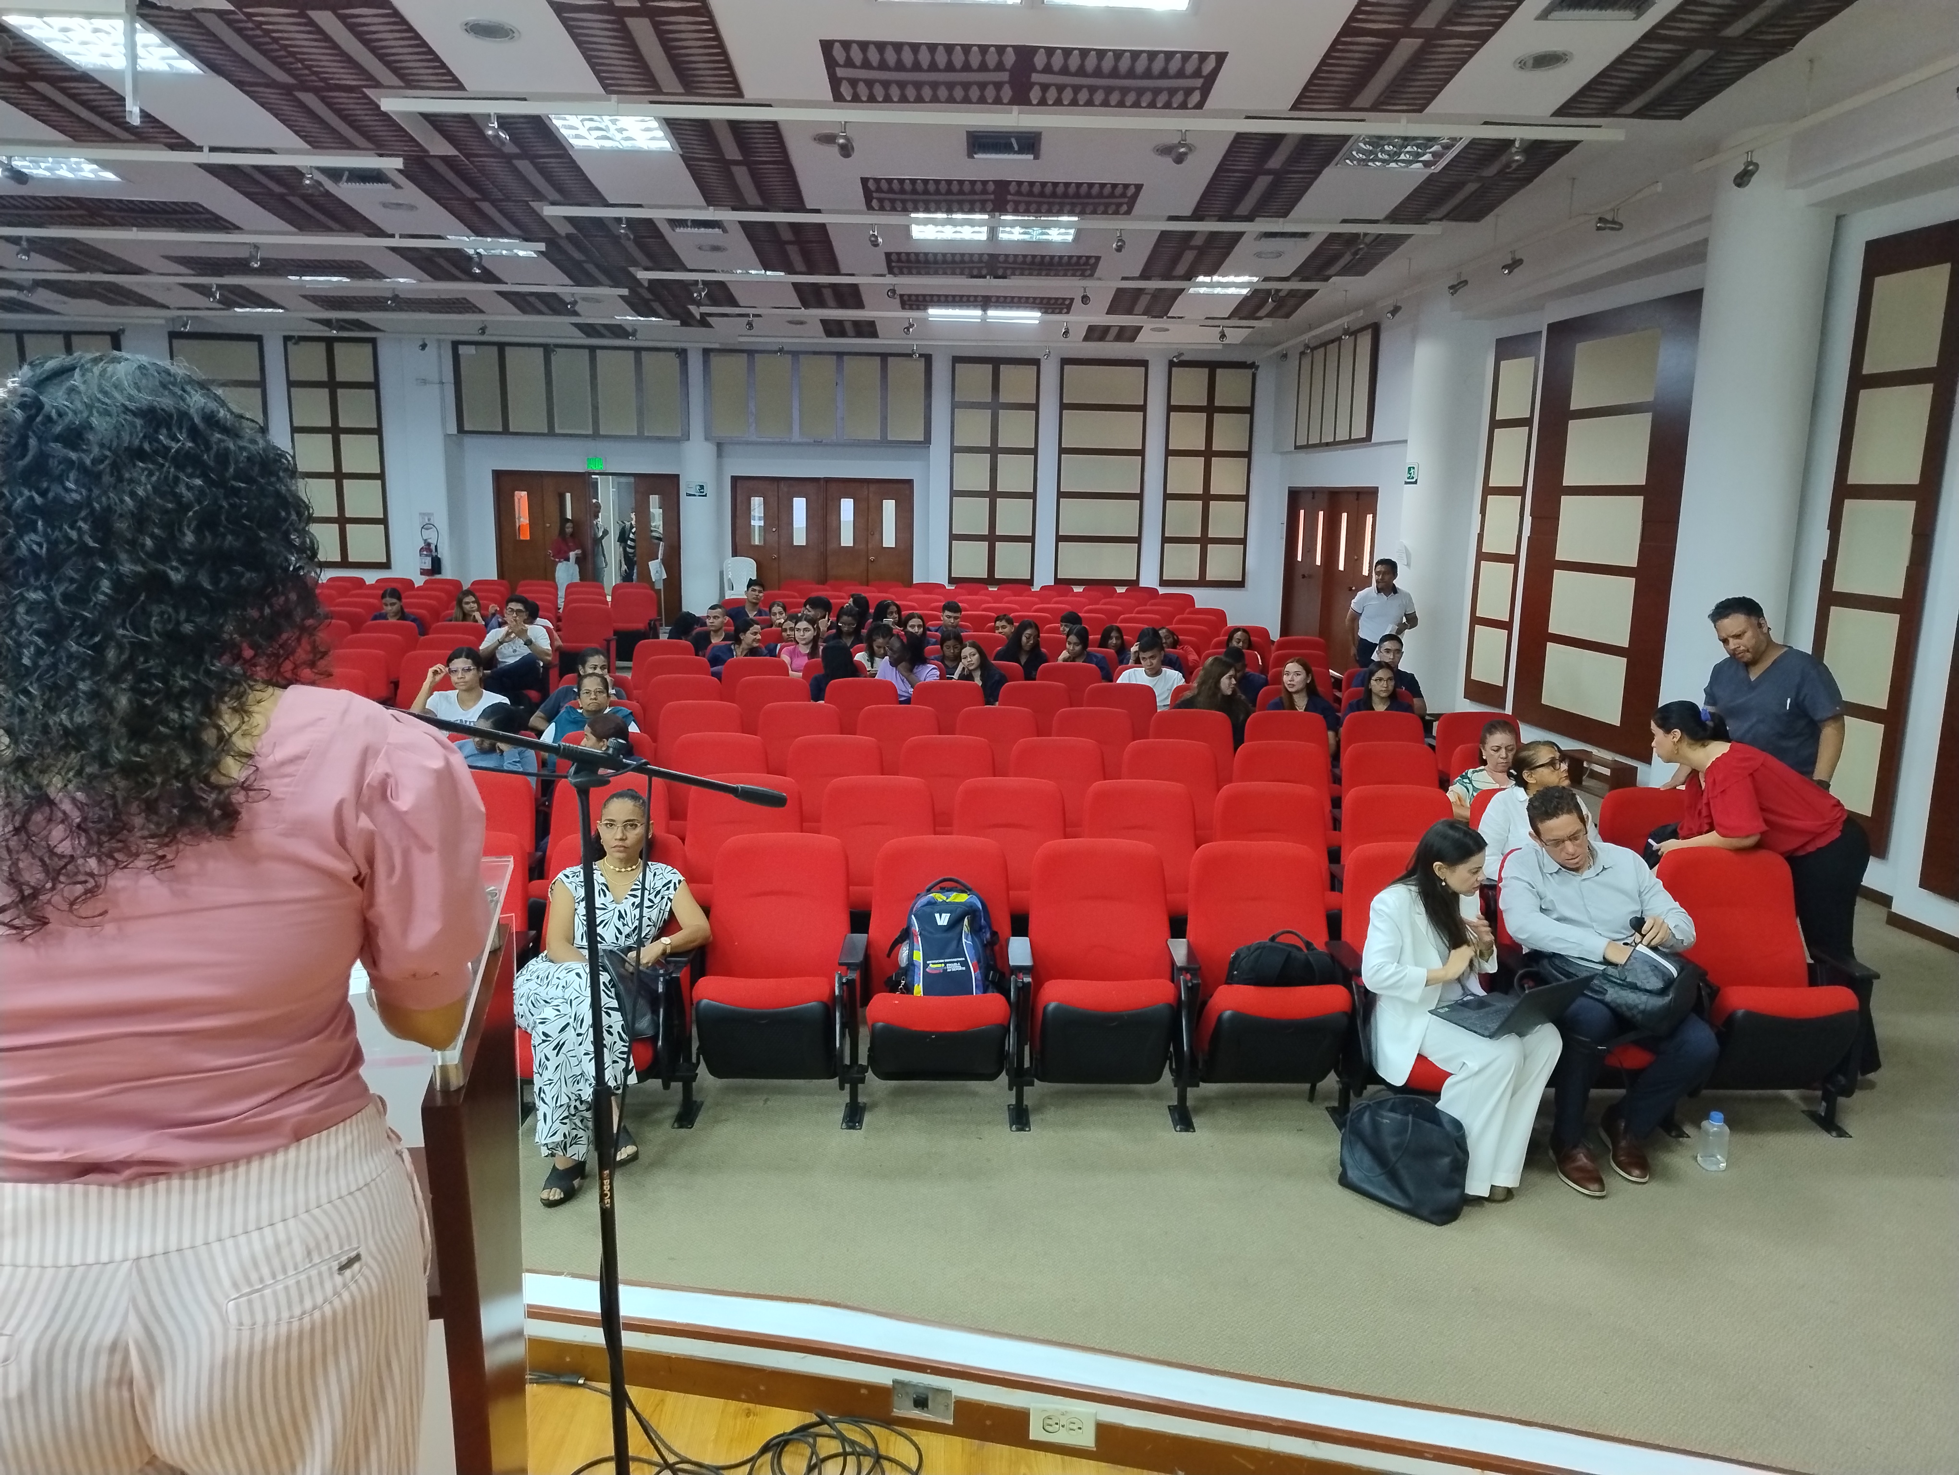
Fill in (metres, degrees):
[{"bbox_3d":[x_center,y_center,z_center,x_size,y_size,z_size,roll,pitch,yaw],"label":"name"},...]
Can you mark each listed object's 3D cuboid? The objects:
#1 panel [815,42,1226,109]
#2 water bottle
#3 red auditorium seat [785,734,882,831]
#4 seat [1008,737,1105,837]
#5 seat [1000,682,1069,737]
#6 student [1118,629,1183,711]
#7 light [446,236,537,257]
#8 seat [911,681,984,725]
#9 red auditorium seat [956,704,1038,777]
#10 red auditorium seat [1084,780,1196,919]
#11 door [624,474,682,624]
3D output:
[{"bbox_3d":[0.219,-3.353,6.919,1.968,0.050,0.998,1,10,-1],"label":"panel"},{"bbox_3d":[2.334,1.278,4.317,0.080,0.182,0.080,1,10,-2],"label":"water bottle"},{"bbox_3d":[-0.713,0.456,6.484,0.570,0.880,0.620,1,10,-2],"label":"red auditorium seat"},{"bbox_3d":[0.387,0.474,6.514,0.570,0.880,0.620,1,10,-2],"label":"seat"},{"bbox_3d":[0.345,0.160,8.558,0.560,0.950,0.600,1,10,0],"label":"seat"},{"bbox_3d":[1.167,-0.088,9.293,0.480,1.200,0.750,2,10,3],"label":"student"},{"bbox_3d":[-4.238,-4.308,11.860,0.600,0.080,1.020,1,10,-1],"label":"light"},{"bbox_3d":[-0.208,0.150,8.558,0.560,0.950,0.600,1,10,0],"label":"seat"},{"bbox_3d":[0.096,0.296,7.468,0.580,0.865,0.610,1,11,-1],"label":"red auditorium seat"},{"bbox_3d":[0.672,0.655,5.556,0.570,0.884,0.620,1,10,-2],"label":"red auditorium seat"},{"bbox_3d":[-4.497,-2.565,18.947,0.636,2.124,0.060,1,10,-2],"label":"door"}]

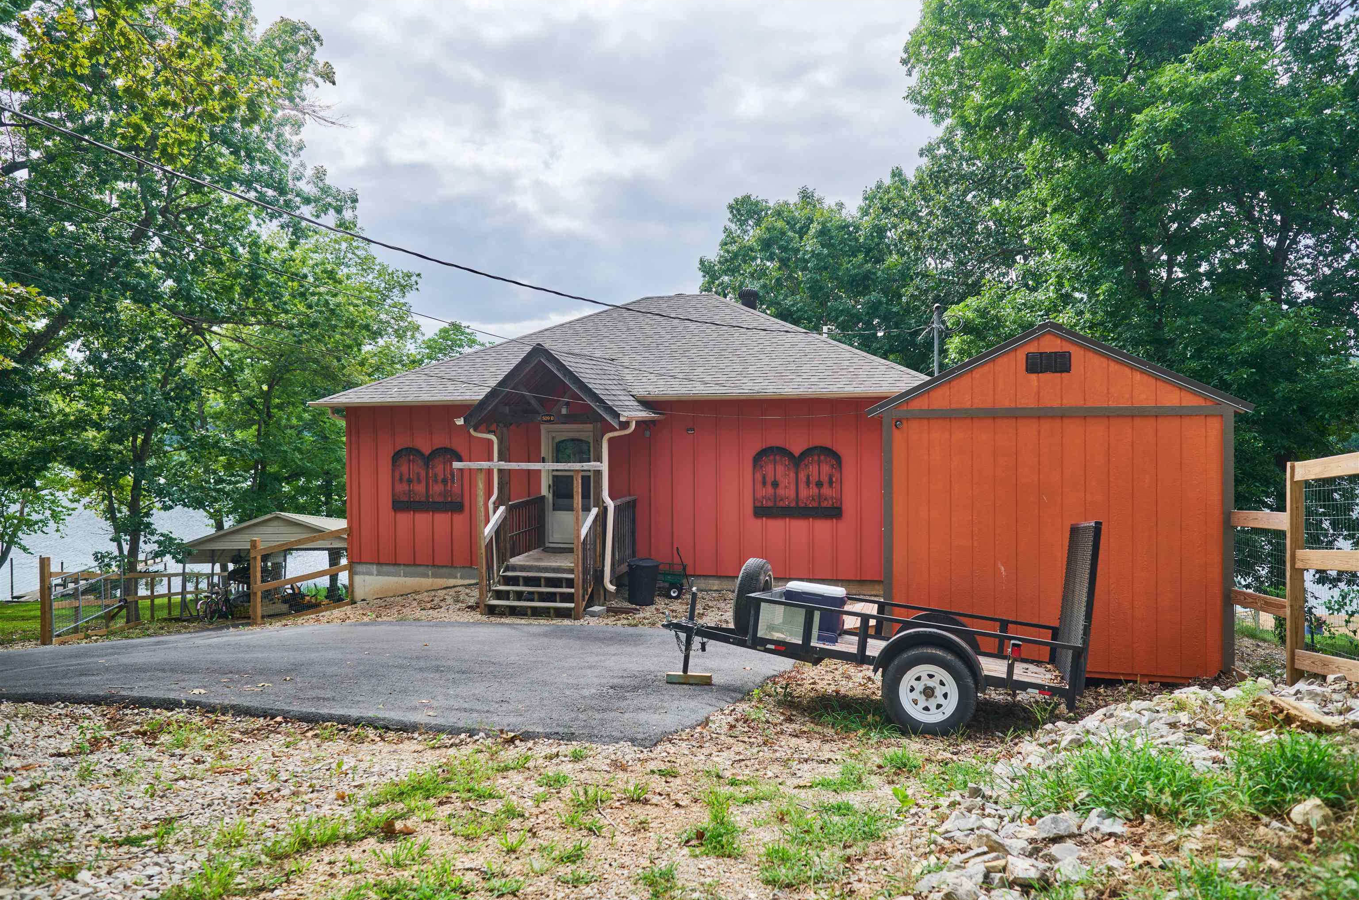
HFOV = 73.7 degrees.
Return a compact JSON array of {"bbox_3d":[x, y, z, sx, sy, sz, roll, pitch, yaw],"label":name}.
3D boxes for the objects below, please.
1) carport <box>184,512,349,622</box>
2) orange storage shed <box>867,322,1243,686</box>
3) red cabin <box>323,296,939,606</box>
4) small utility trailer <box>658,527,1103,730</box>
[{"bbox_3d":[-9.660,3.216,24.886,5.250,2.700,4.600,0,-7,11],"label":"carport"},{"bbox_3d":[4.037,0.427,10.535,3.400,3.420,4.100,0,2,15],"label":"orange storage shed"},{"bbox_3d":[-0.247,-0.406,20.037,12.100,6.200,11.400,0,2,15],"label":"red cabin"},{"bbox_3d":[1.543,1.325,7.751,3.545,1.729,2.066,3,-1,18],"label":"small utility trailer"}]

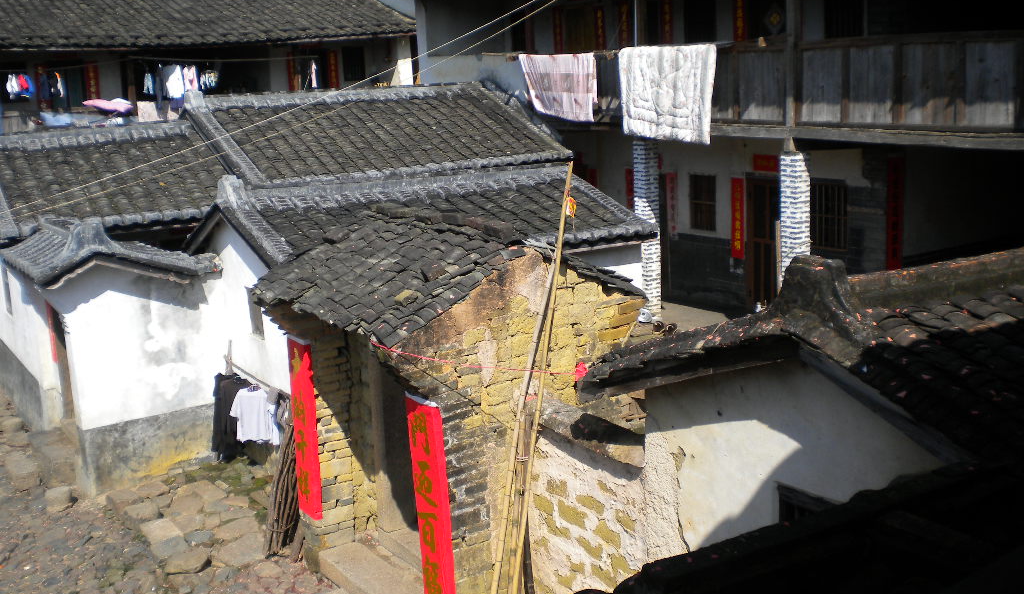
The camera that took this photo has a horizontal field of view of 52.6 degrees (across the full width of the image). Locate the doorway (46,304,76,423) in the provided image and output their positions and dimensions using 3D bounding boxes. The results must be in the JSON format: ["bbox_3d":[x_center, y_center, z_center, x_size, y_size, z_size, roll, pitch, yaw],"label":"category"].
[{"bbox_3d":[-5.800,0.790,13.360,0.250,1.700,1.100,-10,13,-32],"label":"doorway"}]

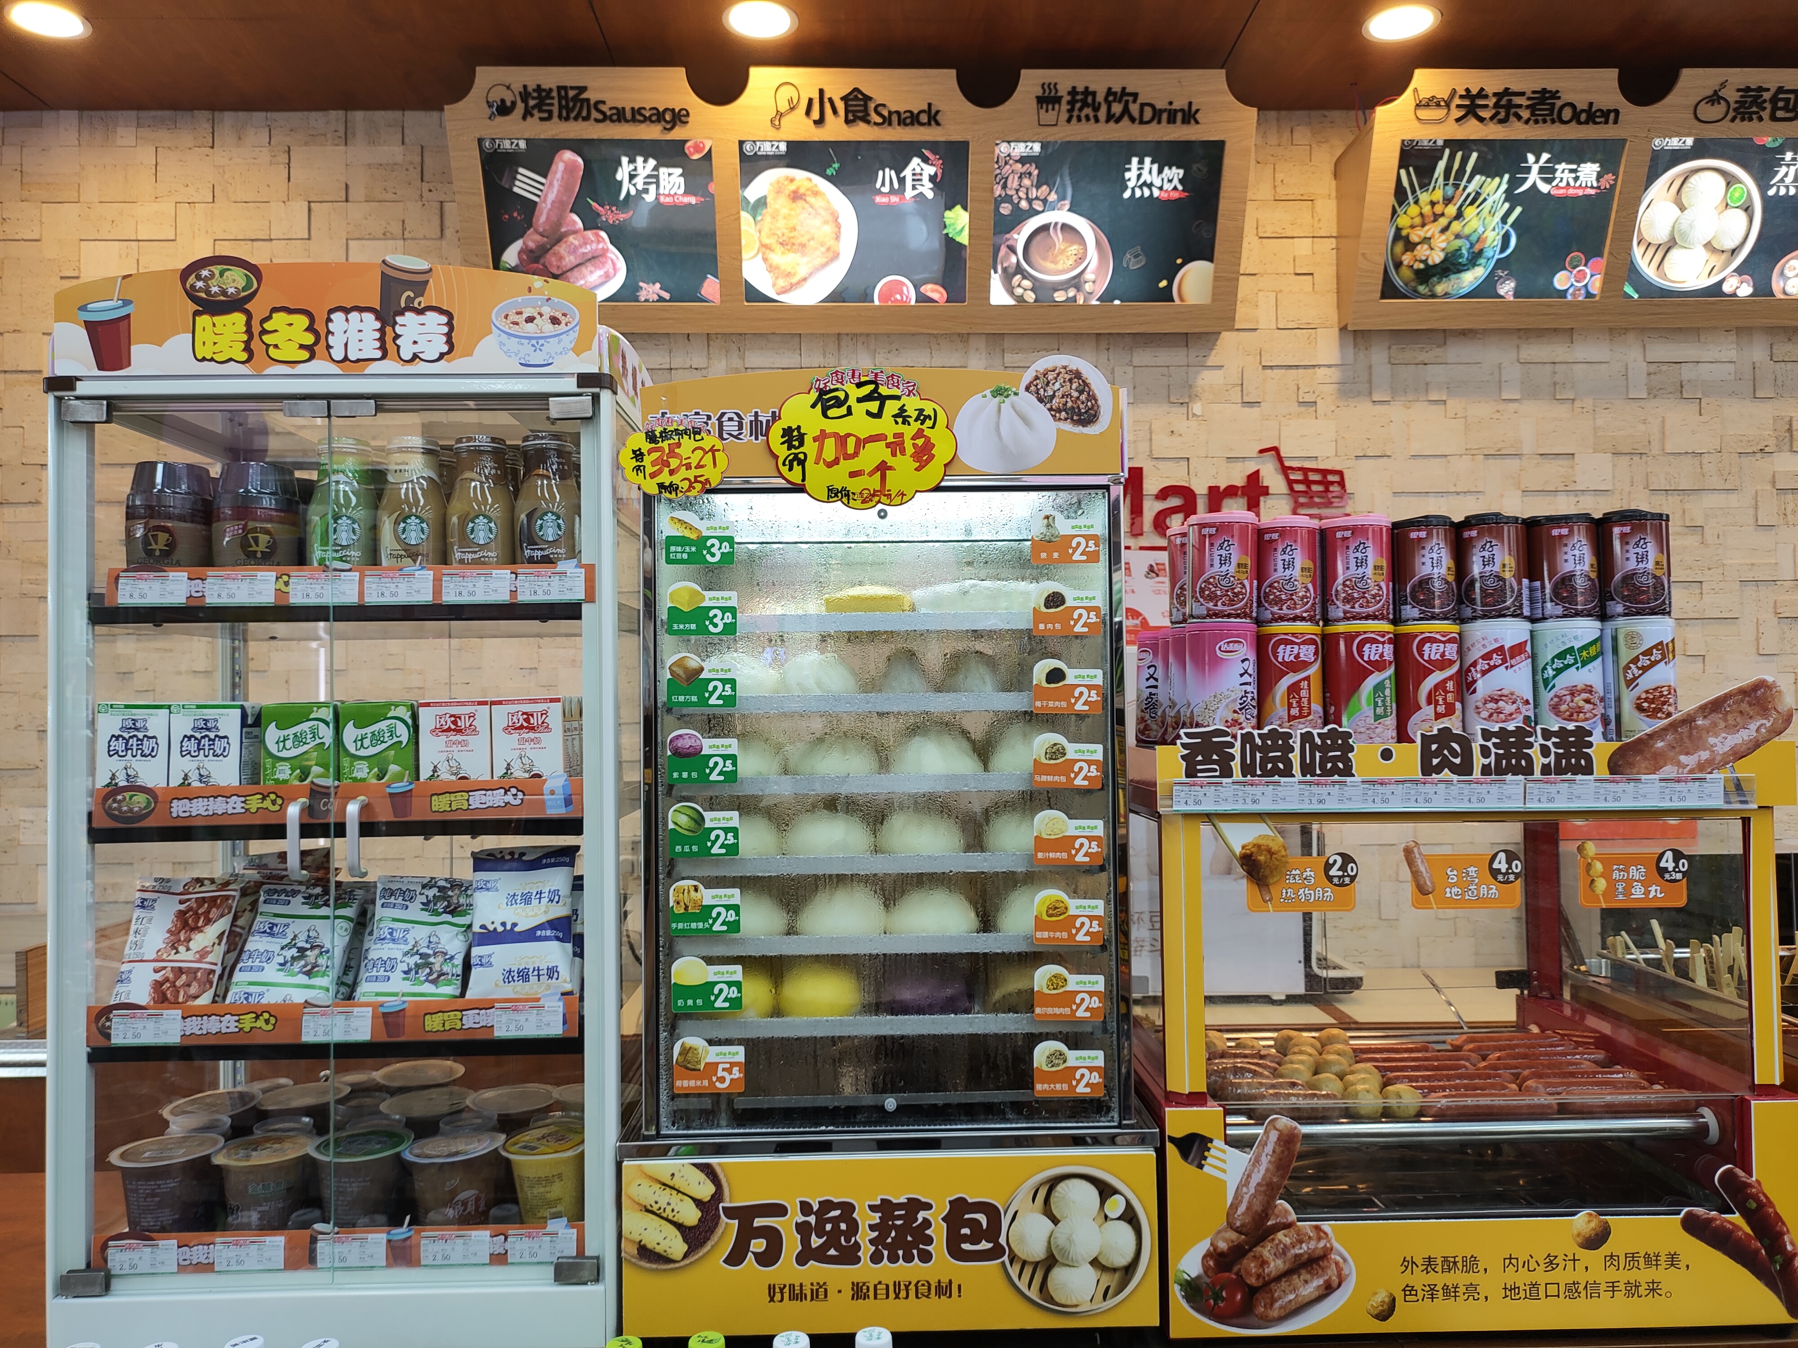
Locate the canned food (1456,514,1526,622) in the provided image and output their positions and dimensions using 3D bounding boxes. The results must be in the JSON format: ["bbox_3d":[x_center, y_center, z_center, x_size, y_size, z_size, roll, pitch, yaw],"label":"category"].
[{"bbox_3d":[0.586,-0.103,1.285,0.067,0.104,0.067,-1,-1,-1],"label":"canned food"}]

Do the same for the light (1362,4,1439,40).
[{"bbox_3d":[0.946,-1.242,2.450,0.145,0.030,0.145,-1,-1,-1],"label":"light"}]

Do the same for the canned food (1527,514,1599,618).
[{"bbox_3d":[0.644,-0.102,1.263,0.066,0.103,0.066,-1,-1,-2],"label":"canned food"}]

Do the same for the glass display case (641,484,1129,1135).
[{"bbox_3d":[-0.016,0.121,1.337,0.428,0.570,0.380,-1,-1,-2],"label":"glass display case"}]

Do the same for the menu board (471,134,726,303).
[{"bbox_3d":[-0.599,-0.915,2.634,0.463,0.315,0.030,0,22,-2],"label":"menu board"}]

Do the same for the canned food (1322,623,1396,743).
[{"bbox_3d":[0.456,0.013,1.285,0.067,0.122,0.067,-1,-1,-1],"label":"canned food"}]

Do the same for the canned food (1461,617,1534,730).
[{"bbox_3d":[0.590,0.008,1.285,0.067,0.122,0.067,-1,-1,-1],"label":"canned food"}]

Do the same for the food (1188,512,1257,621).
[{"bbox_3d":[0.317,-0.101,1.270,0.067,0.104,0.067,-1,-1,-1],"label":"food"}]

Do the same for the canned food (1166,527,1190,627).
[{"bbox_3d":[0.316,-0.098,1.365,0.067,0.104,0.067,-1,-1,-1],"label":"canned food"}]

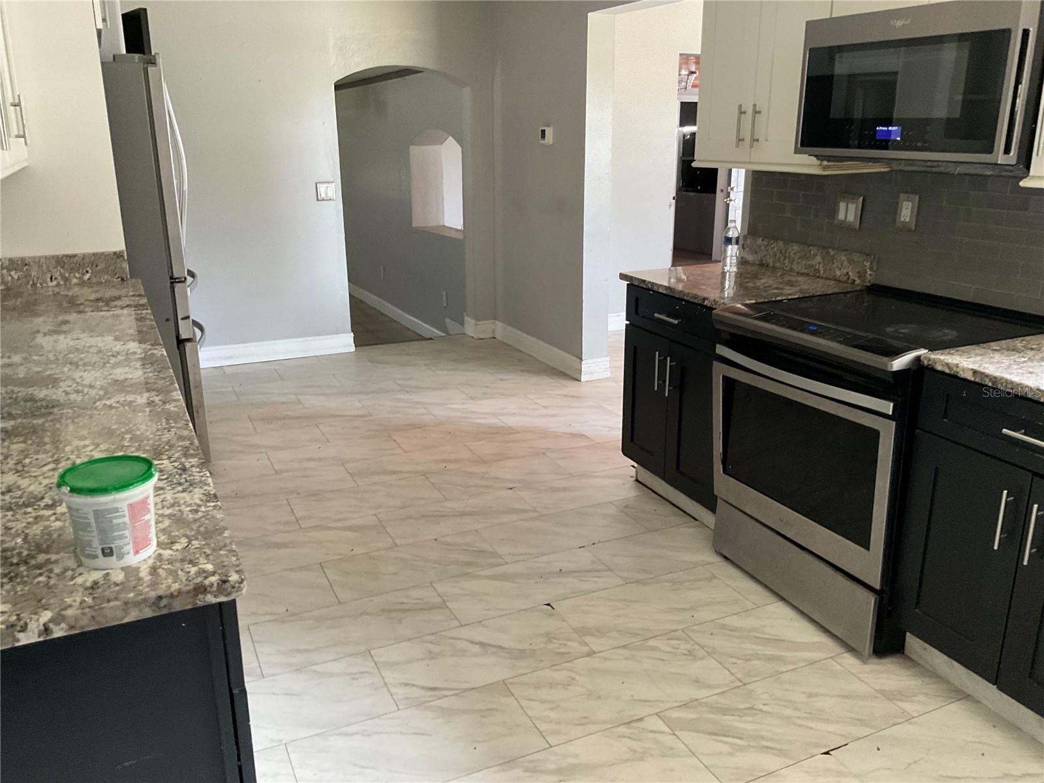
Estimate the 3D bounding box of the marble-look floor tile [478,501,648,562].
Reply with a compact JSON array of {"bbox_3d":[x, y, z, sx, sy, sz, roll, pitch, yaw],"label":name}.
[{"bbox_3d":[0.163,0.549,3.408,0.608,0.011,0.306,-8,19,-23],"label":"marble-look floor tile"}]

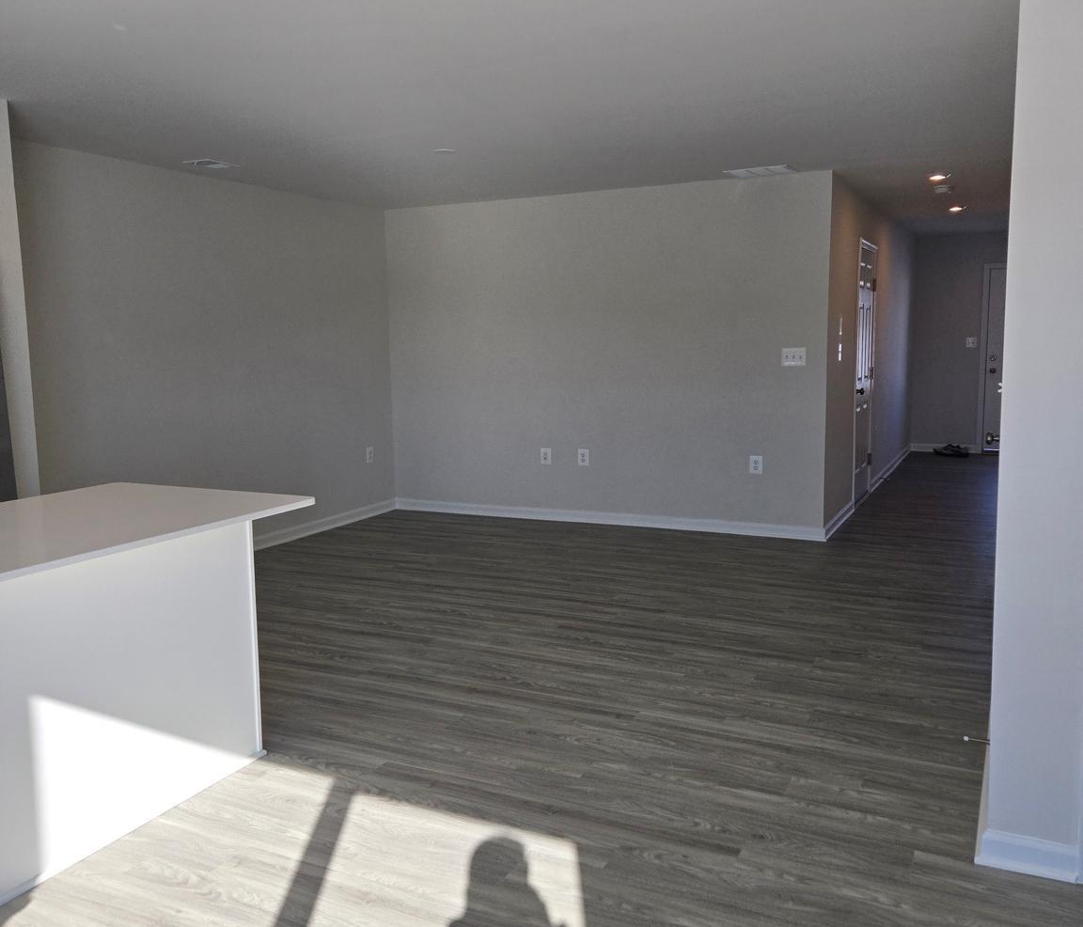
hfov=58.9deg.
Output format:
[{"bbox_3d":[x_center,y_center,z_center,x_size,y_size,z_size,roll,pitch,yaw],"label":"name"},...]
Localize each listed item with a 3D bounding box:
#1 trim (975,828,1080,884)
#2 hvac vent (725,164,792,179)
[{"bbox_3d":[1.270,1.027,2.516,0.236,0.090,0.028,3,8,26],"label":"trim"},{"bbox_3d":[1.421,-1.898,6.247,0.410,0.020,0.300,3,8,26],"label":"hvac vent"}]

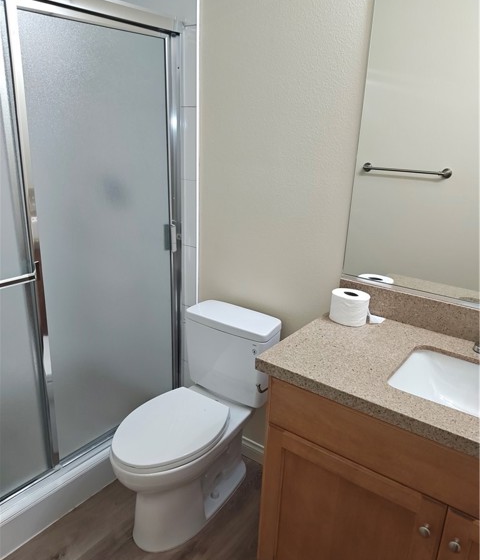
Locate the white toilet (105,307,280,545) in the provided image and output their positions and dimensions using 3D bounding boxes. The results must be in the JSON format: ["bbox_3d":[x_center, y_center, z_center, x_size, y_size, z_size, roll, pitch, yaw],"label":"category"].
[{"bbox_3d":[-0.199,0.559,1.820,0.420,0.733,0.729,15,22,34],"label":"white toilet"}]

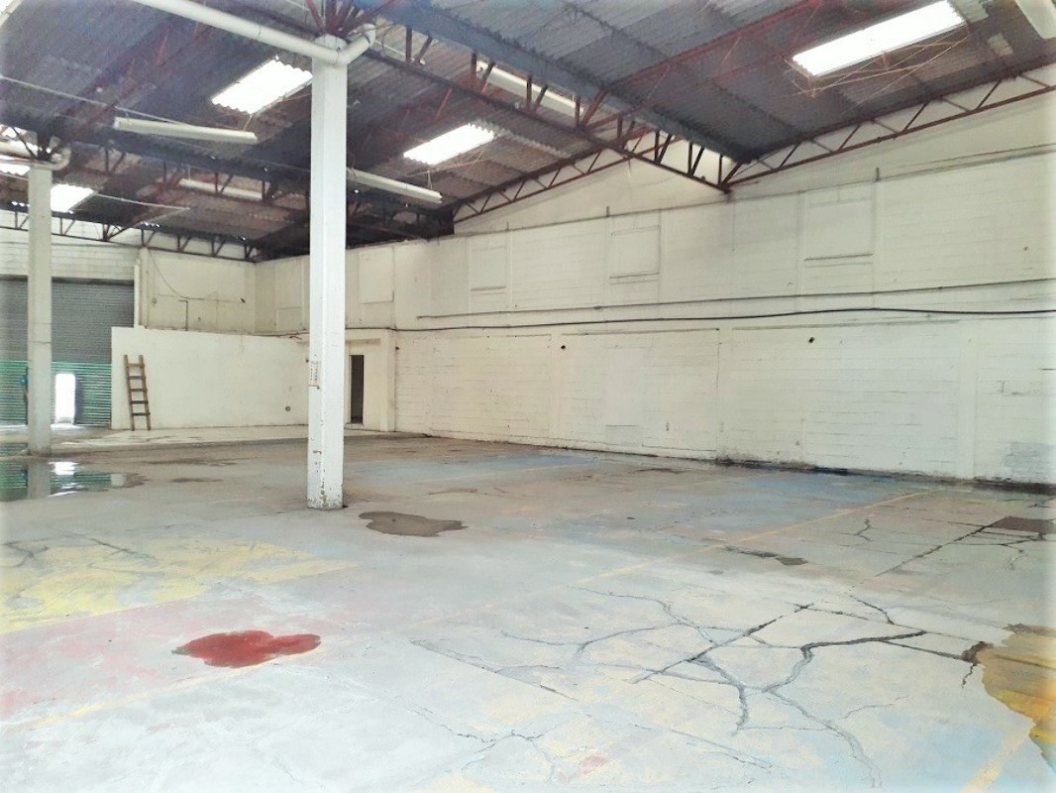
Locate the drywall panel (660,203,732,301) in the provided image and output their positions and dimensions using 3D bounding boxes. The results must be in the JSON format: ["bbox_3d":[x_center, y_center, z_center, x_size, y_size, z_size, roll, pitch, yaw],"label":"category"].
[{"bbox_3d":[3.462,-2.948,17.059,1.626,1.898,0.080,2,2,41],"label":"drywall panel"}]

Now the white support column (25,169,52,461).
[{"bbox_3d":[-9.699,-1.673,16.362,0.300,5.600,0.300,2,2,41],"label":"white support column"}]

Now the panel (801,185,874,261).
[{"bbox_3d":[5.670,-3.168,15.125,1.317,1.227,0.080,2,2,41],"label":"panel"}]

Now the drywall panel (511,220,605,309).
[{"bbox_3d":[0.674,-3.052,19.496,2.803,1.883,0.080,2,2,41],"label":"drywall panel"}]

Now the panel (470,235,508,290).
[{"bbox_3d":[-0.991,-3.395,20.945,1.306,1.300,0.080,2,2,41],"label":"panel"}]

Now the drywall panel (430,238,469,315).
[{"bbox_3d":[-2.091,-3.149,21.911,1.424,1.950,0.080,2,2,41],"label":"drywall panel"}]

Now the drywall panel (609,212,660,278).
[{"bbox_3d":[2.329,-3.288,18.044,1.321,1.301,0.080,2,2,41],"label":"drywall panel"}]

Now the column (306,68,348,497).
[{"bbox_3d":[-2.486,-1.416,10.245,0.300,5.600,0.300,2,2,41],"label":"column"}]

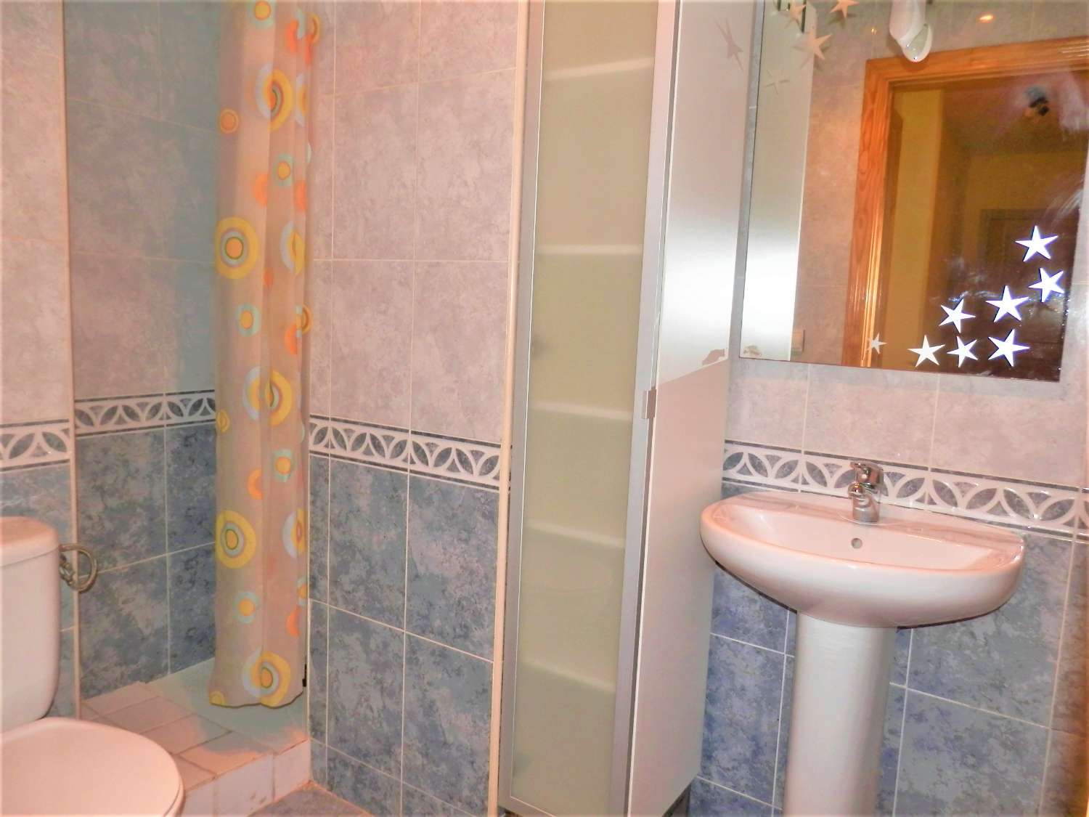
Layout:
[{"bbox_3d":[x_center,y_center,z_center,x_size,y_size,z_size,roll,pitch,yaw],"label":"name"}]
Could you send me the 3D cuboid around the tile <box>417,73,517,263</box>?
[{"bbox_3d":[-0.161,-0.476,1.571,0.239,0.357,0.010,7,8,32],"label":"tile"}]

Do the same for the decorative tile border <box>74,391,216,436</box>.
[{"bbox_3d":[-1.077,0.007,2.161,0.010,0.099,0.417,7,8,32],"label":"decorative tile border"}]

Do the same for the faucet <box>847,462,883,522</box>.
[{"bbox_3d":[0.611,0.158,1.508,0.050,0.125,0.145,7,8,32],"label":"faucet"}]

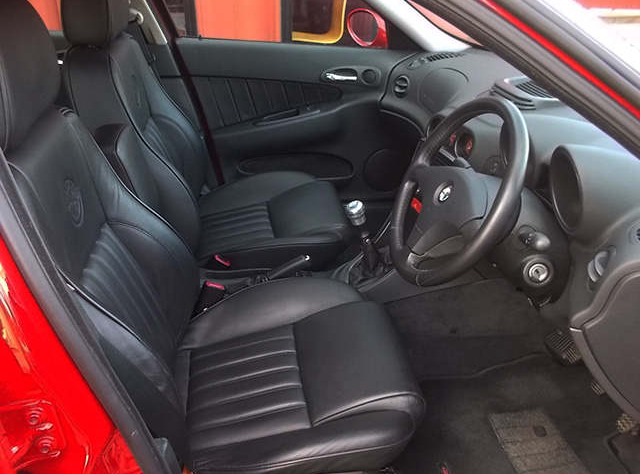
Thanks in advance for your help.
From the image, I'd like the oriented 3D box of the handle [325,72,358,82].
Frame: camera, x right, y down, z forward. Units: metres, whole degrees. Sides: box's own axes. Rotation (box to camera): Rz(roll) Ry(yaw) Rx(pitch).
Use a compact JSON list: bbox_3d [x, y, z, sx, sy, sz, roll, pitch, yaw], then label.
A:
[{"bbox_3d":[0.075,-0.557,1.864,0.115,0.026,0.028,1,28,-10],"label":"handle"}]

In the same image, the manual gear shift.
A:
[{"bbox_3d":[0.115,-0.003,1.404,0.066,0.200,0.057,-14,30,-2],"label":"manual gear shift"}]

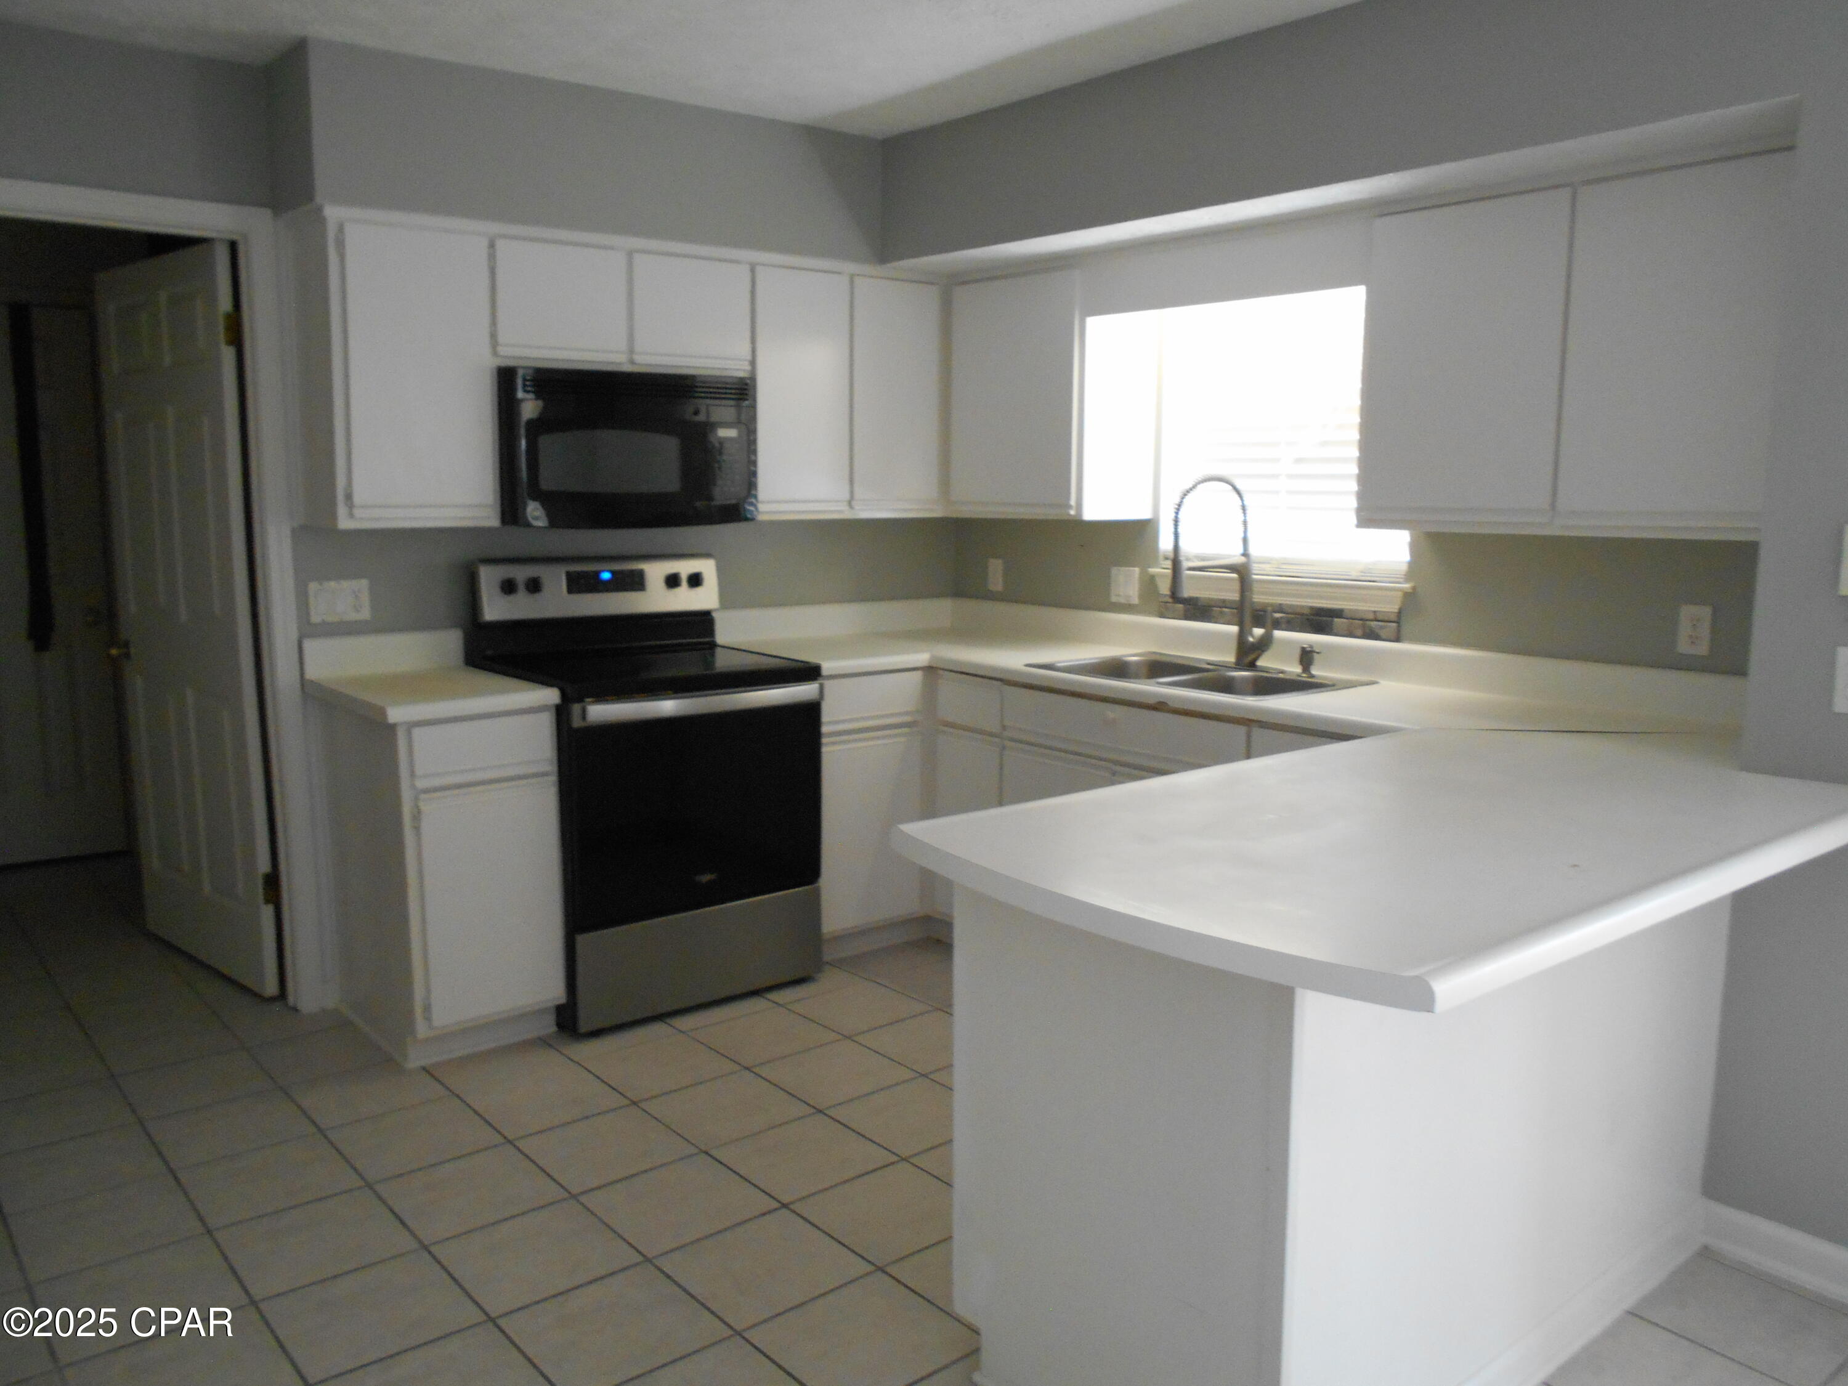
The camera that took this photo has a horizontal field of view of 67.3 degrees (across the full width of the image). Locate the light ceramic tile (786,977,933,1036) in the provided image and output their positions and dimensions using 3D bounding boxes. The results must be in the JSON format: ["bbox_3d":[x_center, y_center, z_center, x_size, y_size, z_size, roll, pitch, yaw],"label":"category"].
[{"bbox_3d":[-0.186,0.887,3.878,0.304,0.010,0.304,-6,11,-40],"label":"light ceramic tile"}]

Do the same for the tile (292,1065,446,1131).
[{"bbox_3d":[-1.319,0.951,3.303,0.299,0.010,0.299,-6,11,-40],"label":"tile"}]

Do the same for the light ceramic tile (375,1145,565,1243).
[{"bbox_3d":[-0.930,1.027,2.854,0.304,0.010,0.304,-6,11,-40],"label":"light ceramic tile"}]

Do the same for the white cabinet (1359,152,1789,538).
[{"bbox_3d":[1.495,-0.747,3.094,0.326,0.790,0.982,-6,10,-40],"label":"white cabinet"}]

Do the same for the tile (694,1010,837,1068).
[{"bbox_3d":[-0.423,0.908,3.657,0.299,0.010,0.299,-6,11,-40],"label":"tile"}]

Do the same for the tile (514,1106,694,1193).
[{"bbox_3d":[-0.685,0.988,3.009,0.300,0.010,0.300,-6,10,-40],"label":"tile"}]

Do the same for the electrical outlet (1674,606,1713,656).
[{"bbox_3d":[1.766,-0.143,3.181,0.009,0.114,0.070,-6,11,-40],"label":"electrical outlet"}]

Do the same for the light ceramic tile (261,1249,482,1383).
[{"bbox_3d":[-0.962,1.081,2.417,0.299,0.010,0.299,-6,11,-40],"label":"light ceramic tile"}]

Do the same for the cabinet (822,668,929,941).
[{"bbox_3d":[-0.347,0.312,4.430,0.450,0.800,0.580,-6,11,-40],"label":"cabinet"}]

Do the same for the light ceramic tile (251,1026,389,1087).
[{"bbox_3d":[-1.519,0.913,3.494,0.300,0.010,0.300,-6,10,-40],"label":"light ceramic tile"}]

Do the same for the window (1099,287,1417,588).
[{"bbox_3d":[1.020,-0.754,4.032,0.100,0.815,0.910,-6,11,-40],"label":"window"}]

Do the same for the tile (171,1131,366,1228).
[{"bbox_3d":[-1.355,1.011,2.878,0.299,0.010,0.299,-6,11,-40],"label":"tile"}]

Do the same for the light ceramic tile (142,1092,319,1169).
[{"bbox_3d":[-1.557,0.981,3.126,0.304,0.010,0.304,-6,11,-40],"label":"light ceramic tile"}]

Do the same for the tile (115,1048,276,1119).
[{"bbox_3d":[-1.749,0.941,3.339,0.299,0.010,0.299,-6,11,-40],"label":"tile"}]

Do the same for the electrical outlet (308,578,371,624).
[{"bbox_3d":[-1.563,-0.246,3.721,0.162,0.114,0.009,-6,11,-40],"label":"electrical outlet"}]

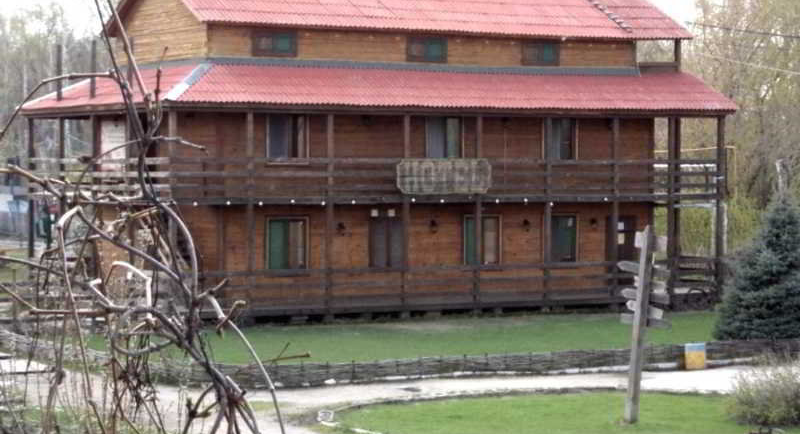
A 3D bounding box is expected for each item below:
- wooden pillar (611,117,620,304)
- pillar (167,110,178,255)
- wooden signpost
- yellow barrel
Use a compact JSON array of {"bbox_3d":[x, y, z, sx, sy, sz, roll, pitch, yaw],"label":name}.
[{"bbox_3d":[6.207,-0.191,54.623,0.140,5.435,0.140,-1,2,-28],"label":"wooden pillar"},{"bbox_3d":[-5.766,-0.110,48.194,0.140,5.241,0.140,-1,2,-28],"label":"pillar"},{"bbox_3d":[3.565,1.585,28.002,0.700,2.900,0.300,5,1,-6],"label":"wooden signpost"},{"bbox_3d":[5.527,2.592,35.468,0.410,0.510,0.410,0,1,9],"label":"yellow barrel"}]

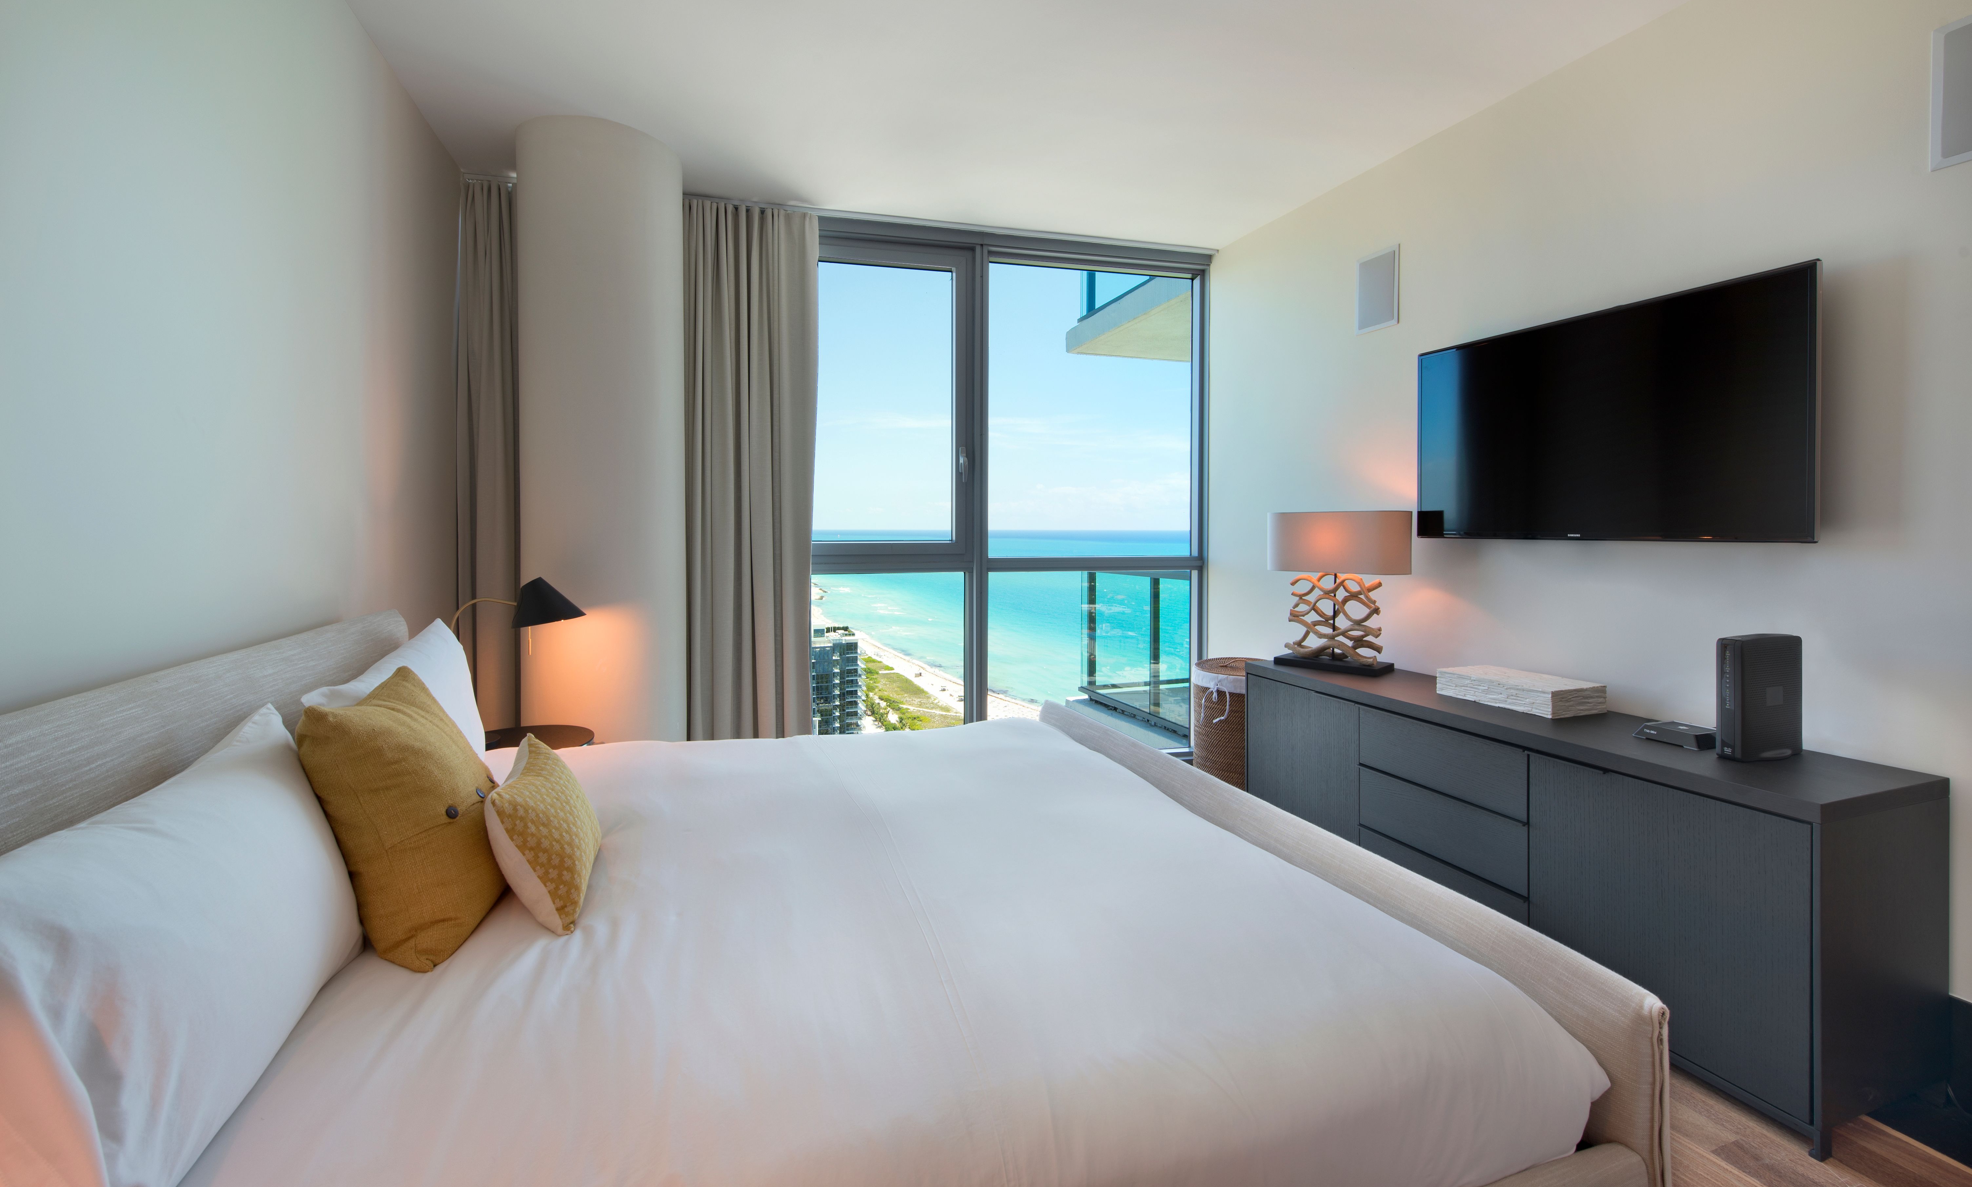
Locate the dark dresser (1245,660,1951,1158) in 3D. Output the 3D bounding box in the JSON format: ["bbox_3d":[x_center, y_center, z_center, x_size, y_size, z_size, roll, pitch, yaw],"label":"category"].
[{"bbox_3d":[1.562,0.685,2.370,0.476,0.691,1.701,-2,4,-20],"label":"dark dresser"}]

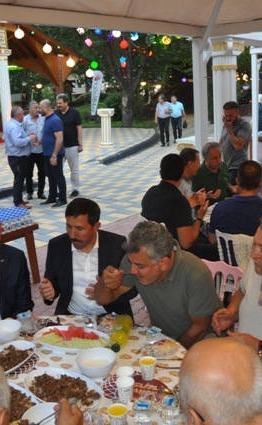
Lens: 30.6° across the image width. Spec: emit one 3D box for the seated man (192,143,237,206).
[{"bbox_3d":[0.842,0.001,4.462,0.540,1.277,0.750,-10,15,-23],"label":"seated man"}]

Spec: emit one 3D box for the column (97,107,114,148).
[{"bbox_3d":[-0.840,-2.792,15.800,0.440,1.170,0.440,2,14,20],"label":"column"}]

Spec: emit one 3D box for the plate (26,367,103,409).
[{"bbox_3d":[-0.257,0.659,1.795,0.370,0.060,0.197,8,17,41],"label":"plate"}]

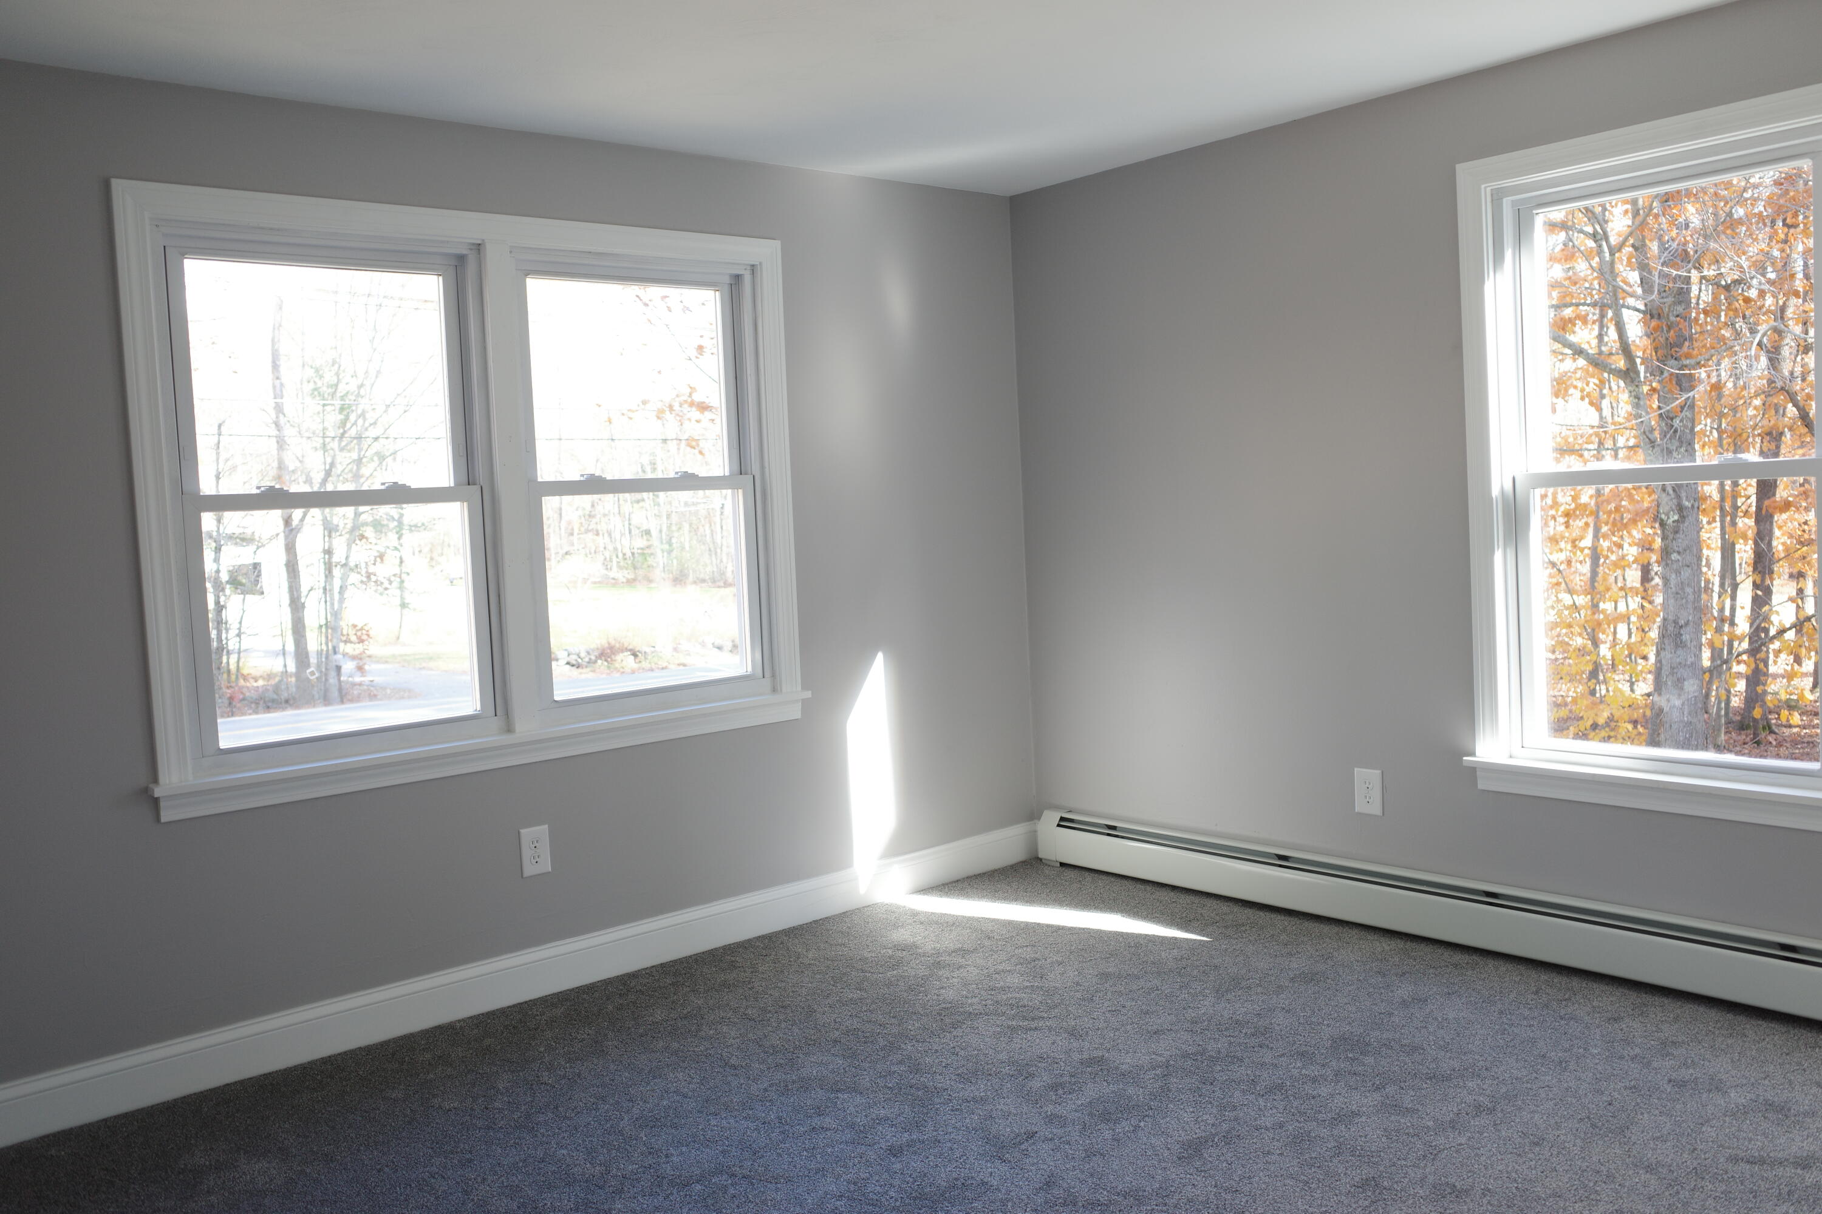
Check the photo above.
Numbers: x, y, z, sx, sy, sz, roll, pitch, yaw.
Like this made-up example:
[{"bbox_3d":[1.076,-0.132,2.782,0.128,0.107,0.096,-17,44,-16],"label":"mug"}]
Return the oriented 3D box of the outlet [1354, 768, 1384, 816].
[{"bbox_3d":[1.241,0.502,3.840,0.008,0.123,0.079,-6,6,-40],"label":"outlet"}]

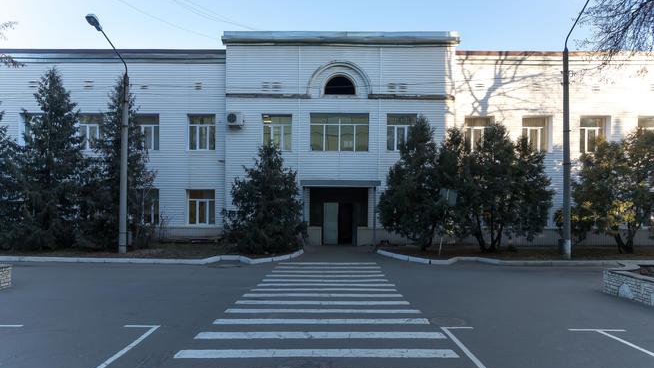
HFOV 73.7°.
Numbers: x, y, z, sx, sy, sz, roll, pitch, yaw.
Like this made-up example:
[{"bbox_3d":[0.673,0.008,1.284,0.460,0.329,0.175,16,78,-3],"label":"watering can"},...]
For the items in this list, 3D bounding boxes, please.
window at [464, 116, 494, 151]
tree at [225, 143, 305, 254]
[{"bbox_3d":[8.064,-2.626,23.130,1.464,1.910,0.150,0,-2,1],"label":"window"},{"bbox_3d":[-2.466,0.523,17.200,3.156,4.320,3.100,0,-1,0],"label":"tree"}]

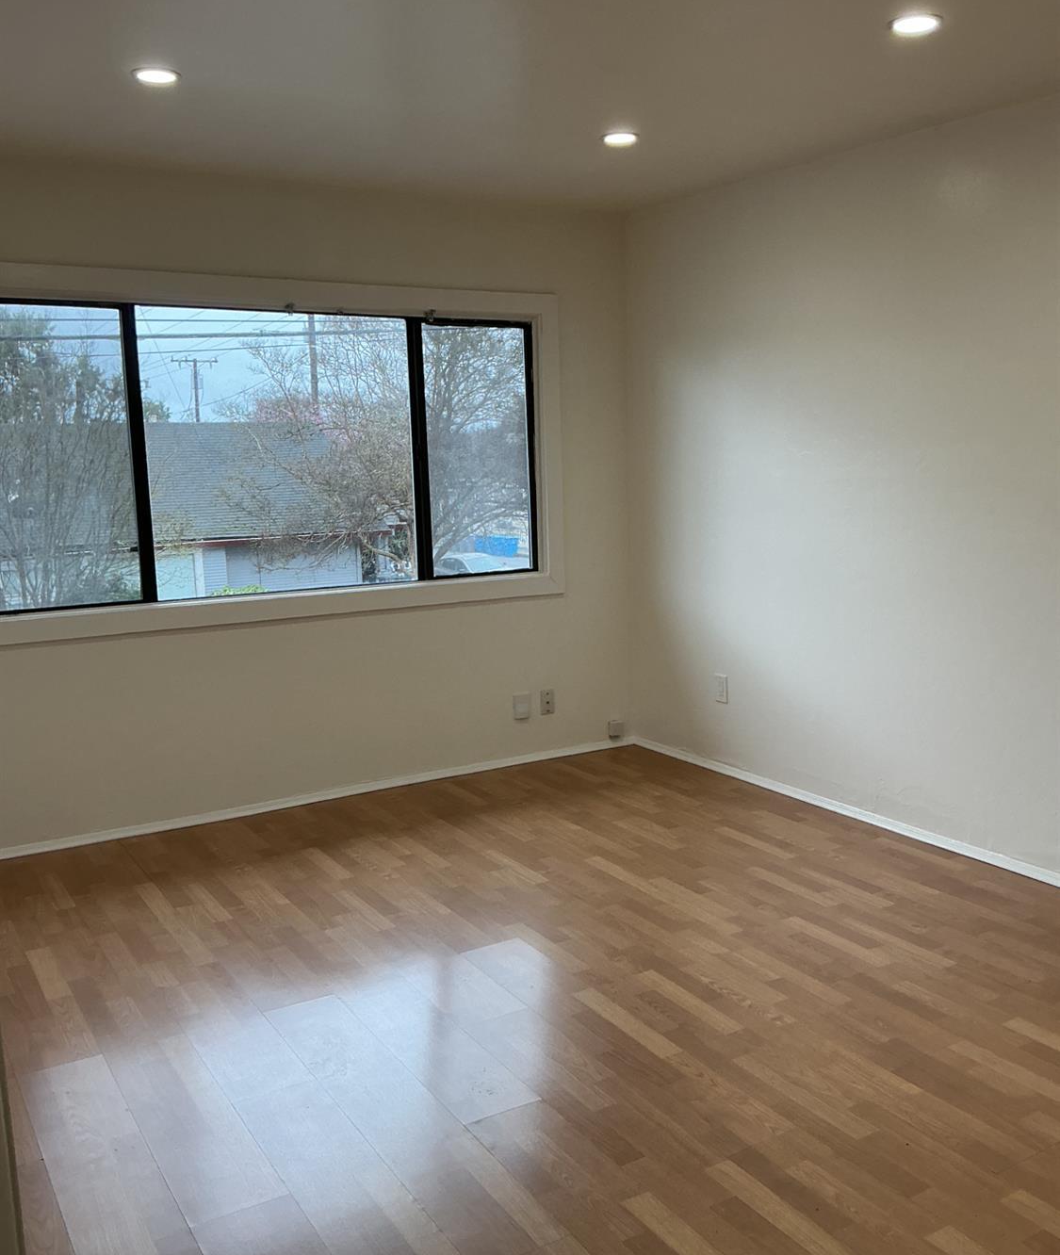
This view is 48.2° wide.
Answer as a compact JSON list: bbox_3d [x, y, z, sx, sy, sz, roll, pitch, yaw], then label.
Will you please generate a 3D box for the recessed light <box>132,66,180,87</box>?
[{"bbox_3d":[-1.005,-1.480,3.182,0.125,0.021,0.125,-7,10,-31],"label":"recessed light"}]

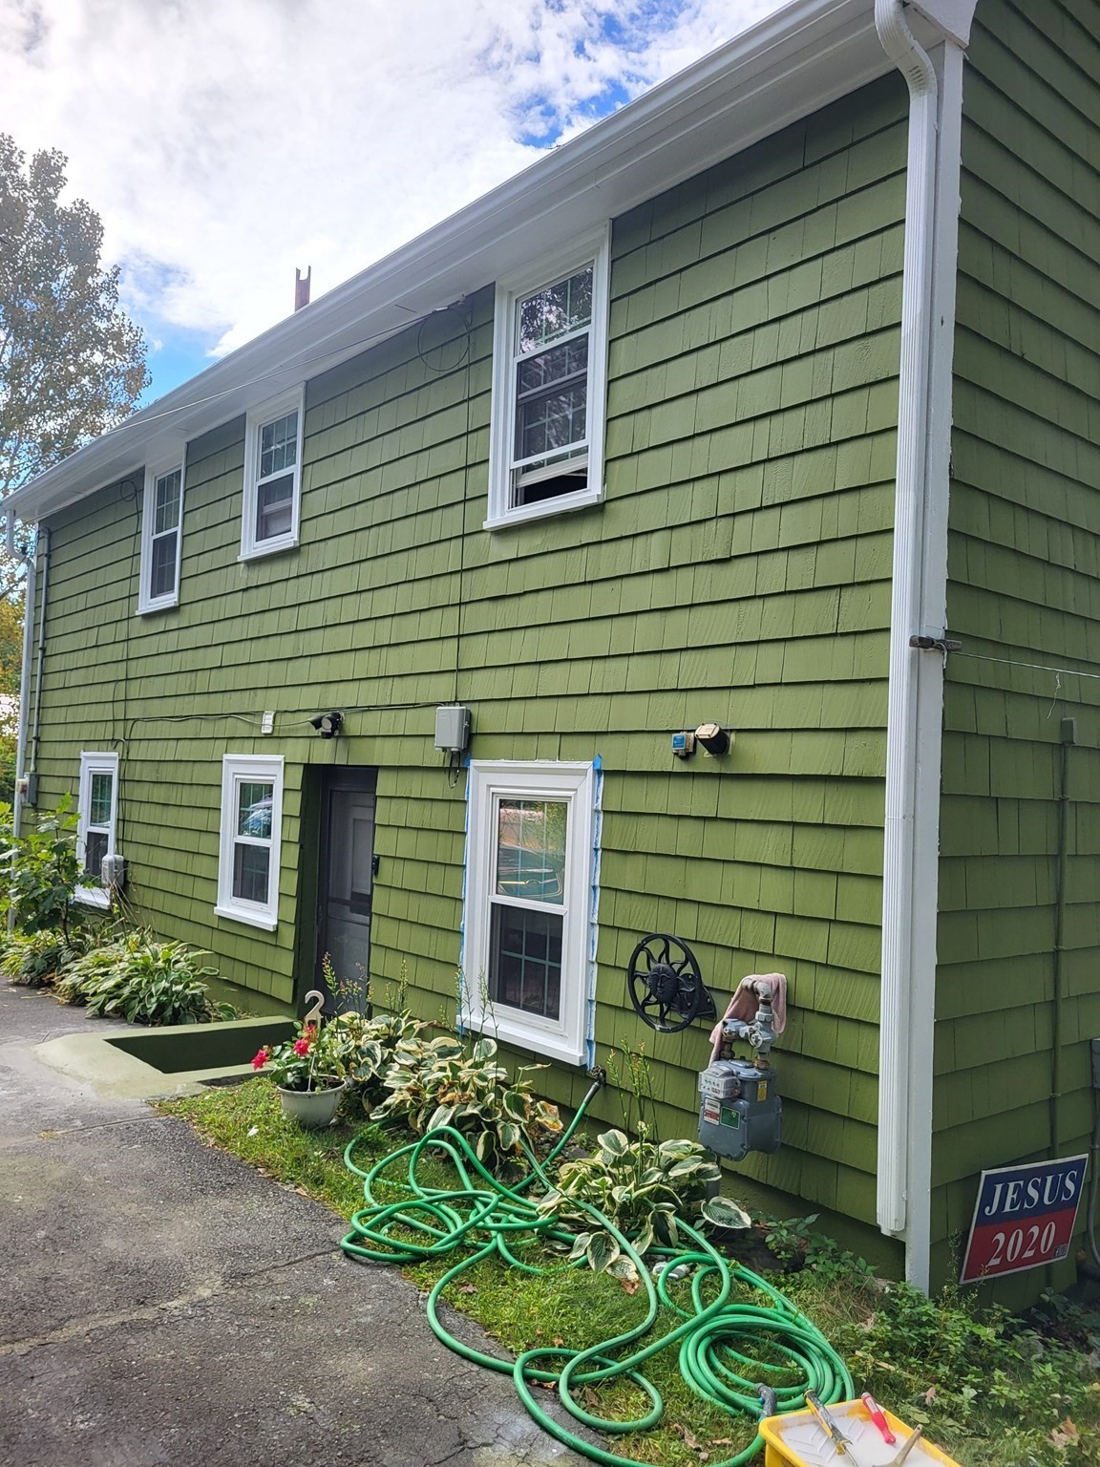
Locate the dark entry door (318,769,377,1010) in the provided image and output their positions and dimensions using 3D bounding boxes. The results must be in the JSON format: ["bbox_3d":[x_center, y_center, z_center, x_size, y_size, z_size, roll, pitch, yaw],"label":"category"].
[{"bbox_3d":[-1.249,1.206,6.998,0.060,1.980,0.900,4,-3,-40],"label":"dark entry door"}]

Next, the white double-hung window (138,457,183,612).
[{"bbox_3d":[-3.306,-1.713,9.409,0.085,1.358,0.958,4,-2,-40],"label":"white double-hung window"}]

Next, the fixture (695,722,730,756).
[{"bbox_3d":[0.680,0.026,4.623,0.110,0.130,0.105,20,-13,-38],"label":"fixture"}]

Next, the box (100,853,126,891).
[{"bbox_3d":[-3.903,1.243,9.847,0.115,0.283,0.255,4,-2,-40],"label":"box"}]

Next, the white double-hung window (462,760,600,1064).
[{"bbox_3d":[-0.125,0.829,5.438,0.085,1.386,0.958,4,-2,-40],"label":"white double-hung window"}]

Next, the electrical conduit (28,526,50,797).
[{"bbox_3d":[-5.542,-0.792,11.959,0.100,2.938,0.100,4,-2,-40],"label":"electrical conduit"}]

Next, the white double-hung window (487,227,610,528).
[{"bbox_3d":[-0.001,-1.768,5.599,0.110,1.360,0.940,4,-3,-40],"label":"white double-hung window"}]

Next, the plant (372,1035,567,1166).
[{"bbox_3d":[-0.370,1.626,5.050,0.760,0.470,0.920,4,-3,-40],"label":"plant"}]

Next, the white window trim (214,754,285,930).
[{"bbox_3d":[-2.133,0.746,7.832,0.085,1.177,0.976,4,-2,-40],"label":"white window trim"}]

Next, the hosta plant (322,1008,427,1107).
[{"bbox_3d":[-0.913,1.635,5.703,0.560,0.420,0.620,4,-3,-40],"label":"hosta plant"}]

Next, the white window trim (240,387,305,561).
[{"bbox_3d":[-1.987,-1.853,7.943,0.110,1.130,0.920,4,-3,-40],"label":"white window trim"}]

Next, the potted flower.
[{"bbox_3d":[-1.127,1.517,4.970,0.410,0.470,0.380,2,-2,-12],"label":"potted flower"}]

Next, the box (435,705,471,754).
[{"bbox_3d":[-0.523,-0.029,5.958,0.090,0.225,0.200,4,-3,-40],"label":"box"}]

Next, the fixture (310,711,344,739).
[{"bbox_3d":[-1.401,-0.049,6.962,0.135,0.170,0.200,4,-3,-40],"label":"fixture"}]

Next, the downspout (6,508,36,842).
[{"bbox_3d":[-5.940,-0.409,12.201,0.320,4.140,0.100,4,-2,-40],"label":"downspout"}]

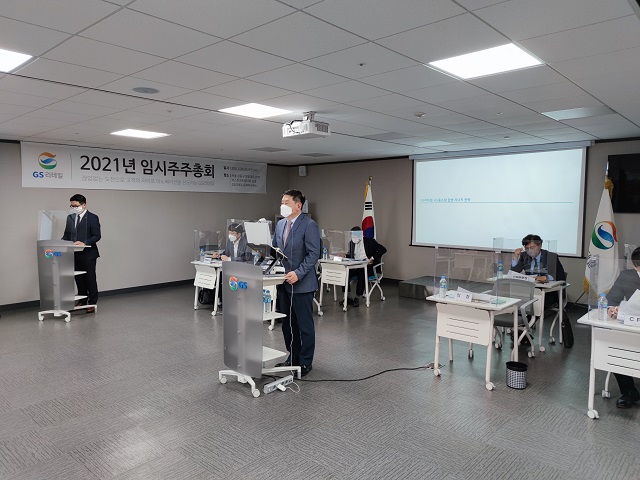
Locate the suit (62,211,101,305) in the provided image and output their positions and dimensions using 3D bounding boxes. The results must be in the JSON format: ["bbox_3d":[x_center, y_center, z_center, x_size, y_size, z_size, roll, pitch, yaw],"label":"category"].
[{"bbox_3d":[-3.550,0.287,6.615,0.560,1.420,0.450,2,5,16],"label":"suit"}]

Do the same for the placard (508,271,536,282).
[{"bbox_3d":[2.439,0.467,5.369,0.240,0.090,0.080,4,6,44],"label":"placard"}]

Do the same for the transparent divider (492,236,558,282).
[{"bbox_3d":[2.454,0.259,5.338,0.620,0.510,0.340,4,6,44],"label":"transparent divider"}]

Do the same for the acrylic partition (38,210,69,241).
[{"bbox_3d":[-3.635,-0.163,6.300,0.580,0.510,0.270,2,5,17],"label":"acrylic partition"}]

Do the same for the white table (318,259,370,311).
[{"bbox_3d":[0.389,0.702,7.119,0.700,0.720,0.550,4,6,44],"label":"white table"}]

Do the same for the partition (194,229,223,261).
[{"bbox_3d":[-1.651,0.120,7.038,0.620,0.510,0.340,4,6,44],"label":"partition"}]

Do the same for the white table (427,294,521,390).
[{"bbox_3d":[1.527,0.950,4.429,0.730,0.724,0.620,4,6,44],"label":"white table"}]

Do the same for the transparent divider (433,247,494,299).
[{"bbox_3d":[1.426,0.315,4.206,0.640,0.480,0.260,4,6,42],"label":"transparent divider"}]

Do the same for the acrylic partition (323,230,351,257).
[{"bbox_3d":[0.340,0.107,7.216,0.340,0.510,0.620,-4,6,-41],"label":"acrylic partition"}]

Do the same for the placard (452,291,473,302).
[{"bbox_3d":[1.326,0.526,4.137,0.065,0.070,0.200,-4,6,-42],"label":"placard"}]

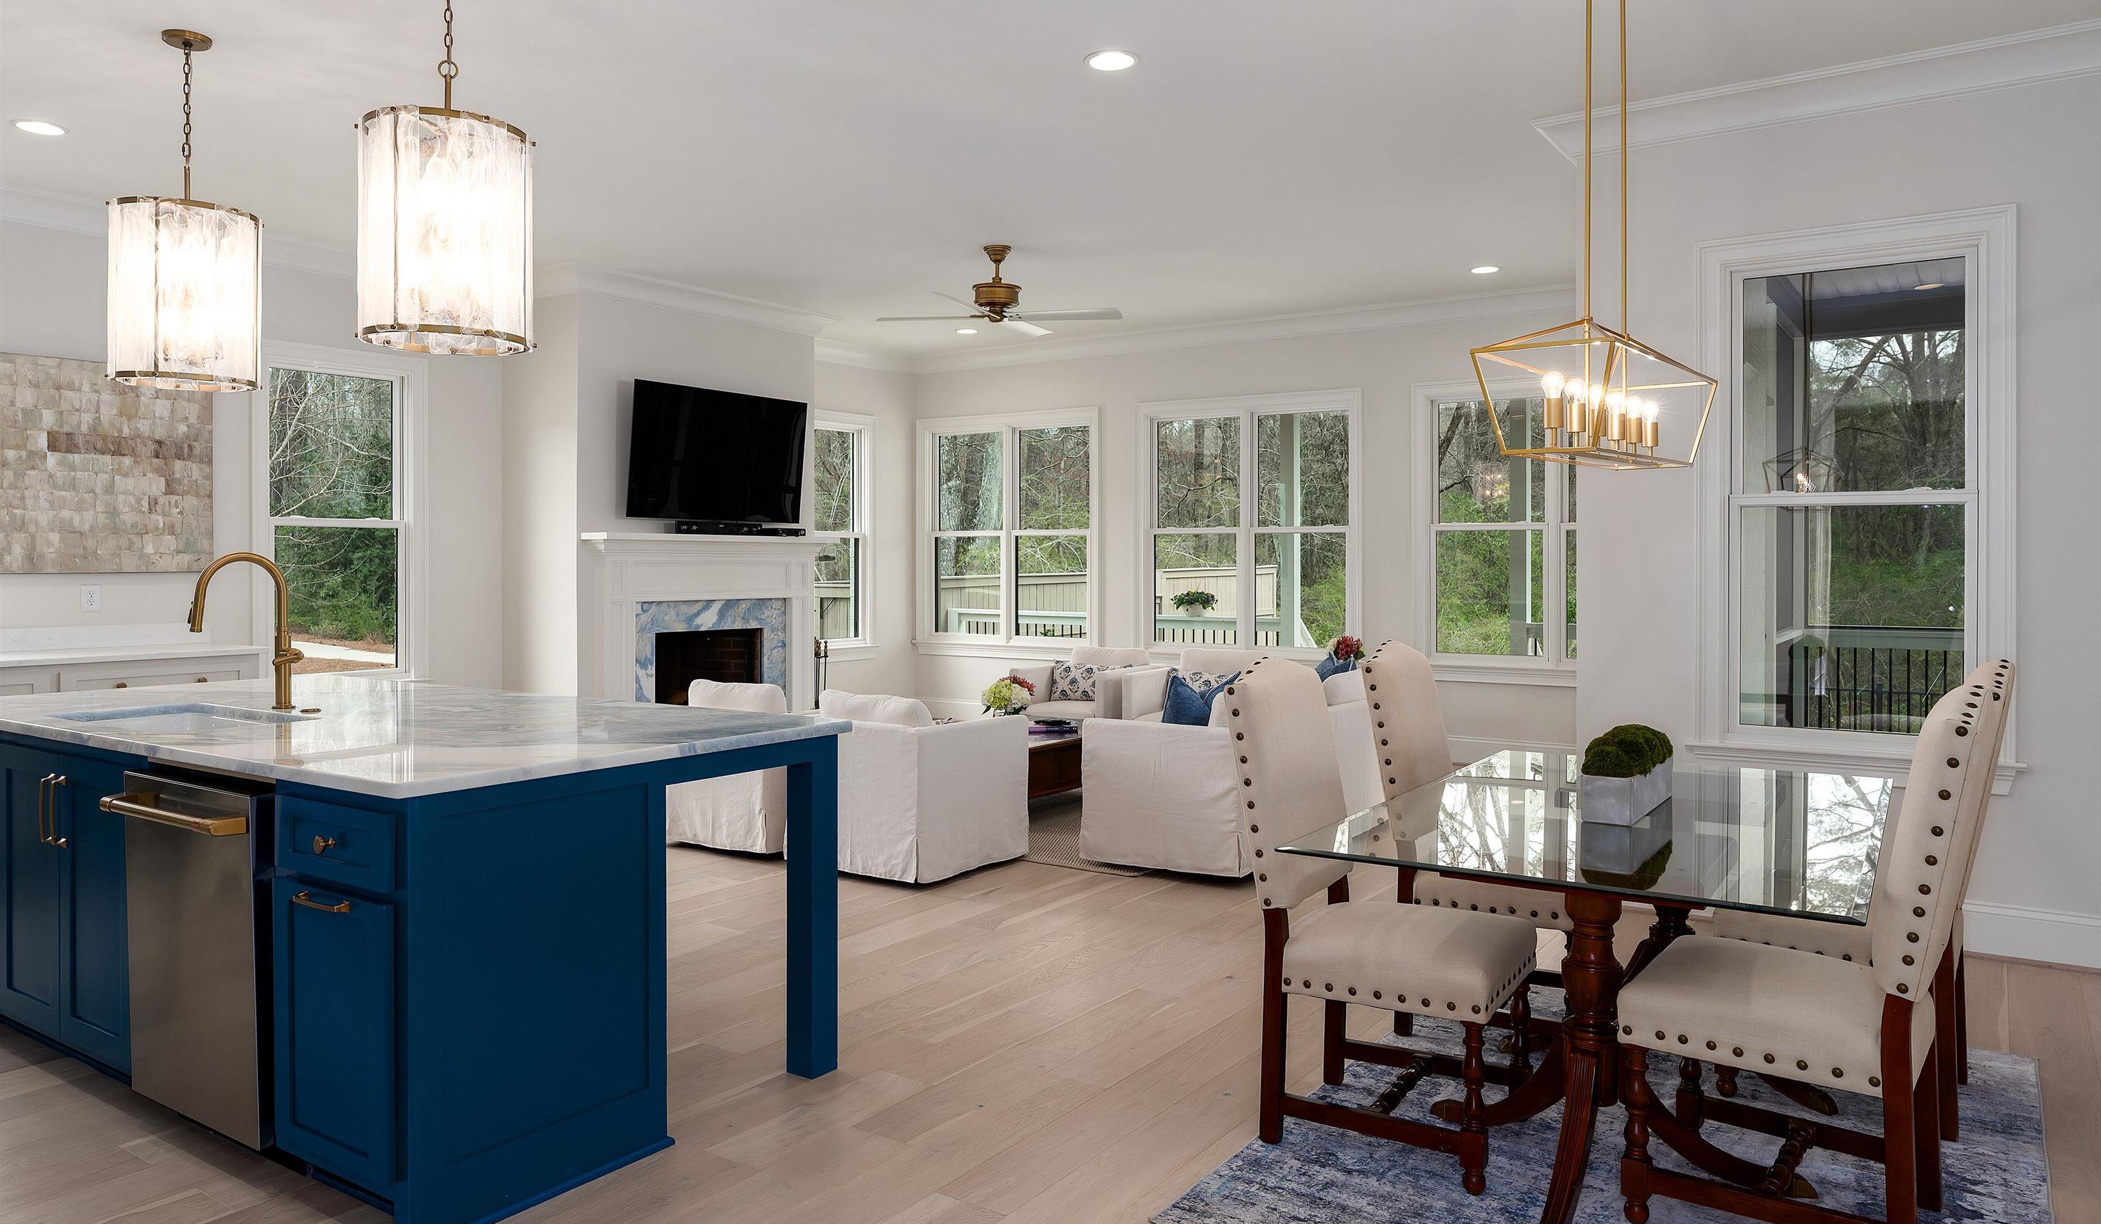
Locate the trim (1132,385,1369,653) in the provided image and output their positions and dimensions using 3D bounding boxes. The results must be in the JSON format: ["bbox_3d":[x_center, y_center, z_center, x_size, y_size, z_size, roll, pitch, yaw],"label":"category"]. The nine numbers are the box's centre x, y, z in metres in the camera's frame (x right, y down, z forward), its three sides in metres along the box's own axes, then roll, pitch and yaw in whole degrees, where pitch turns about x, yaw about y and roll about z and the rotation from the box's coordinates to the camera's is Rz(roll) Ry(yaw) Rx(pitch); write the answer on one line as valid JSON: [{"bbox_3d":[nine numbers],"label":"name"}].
[{"bbox_3d":[1.357,-0.558,9.815,1.690,1.870,0.100,1,2,33],"label":"trim"}]

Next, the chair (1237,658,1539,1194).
[{"bbox_3d":[0.790,0.669,3.294,0.630,1.100,0.485,1,2,34],"label":"chair"}]

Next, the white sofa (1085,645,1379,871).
[{"bbox_3d":[1.045,0.681,6.932,0.810,0.820,1.990,1,2,34],"label":"white sofa"}]

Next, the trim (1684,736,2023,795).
[{"bbox_3d":[2.823,0.559,4.968,1.050,0.120,0.080,1,2,33],"label":"trim"}]

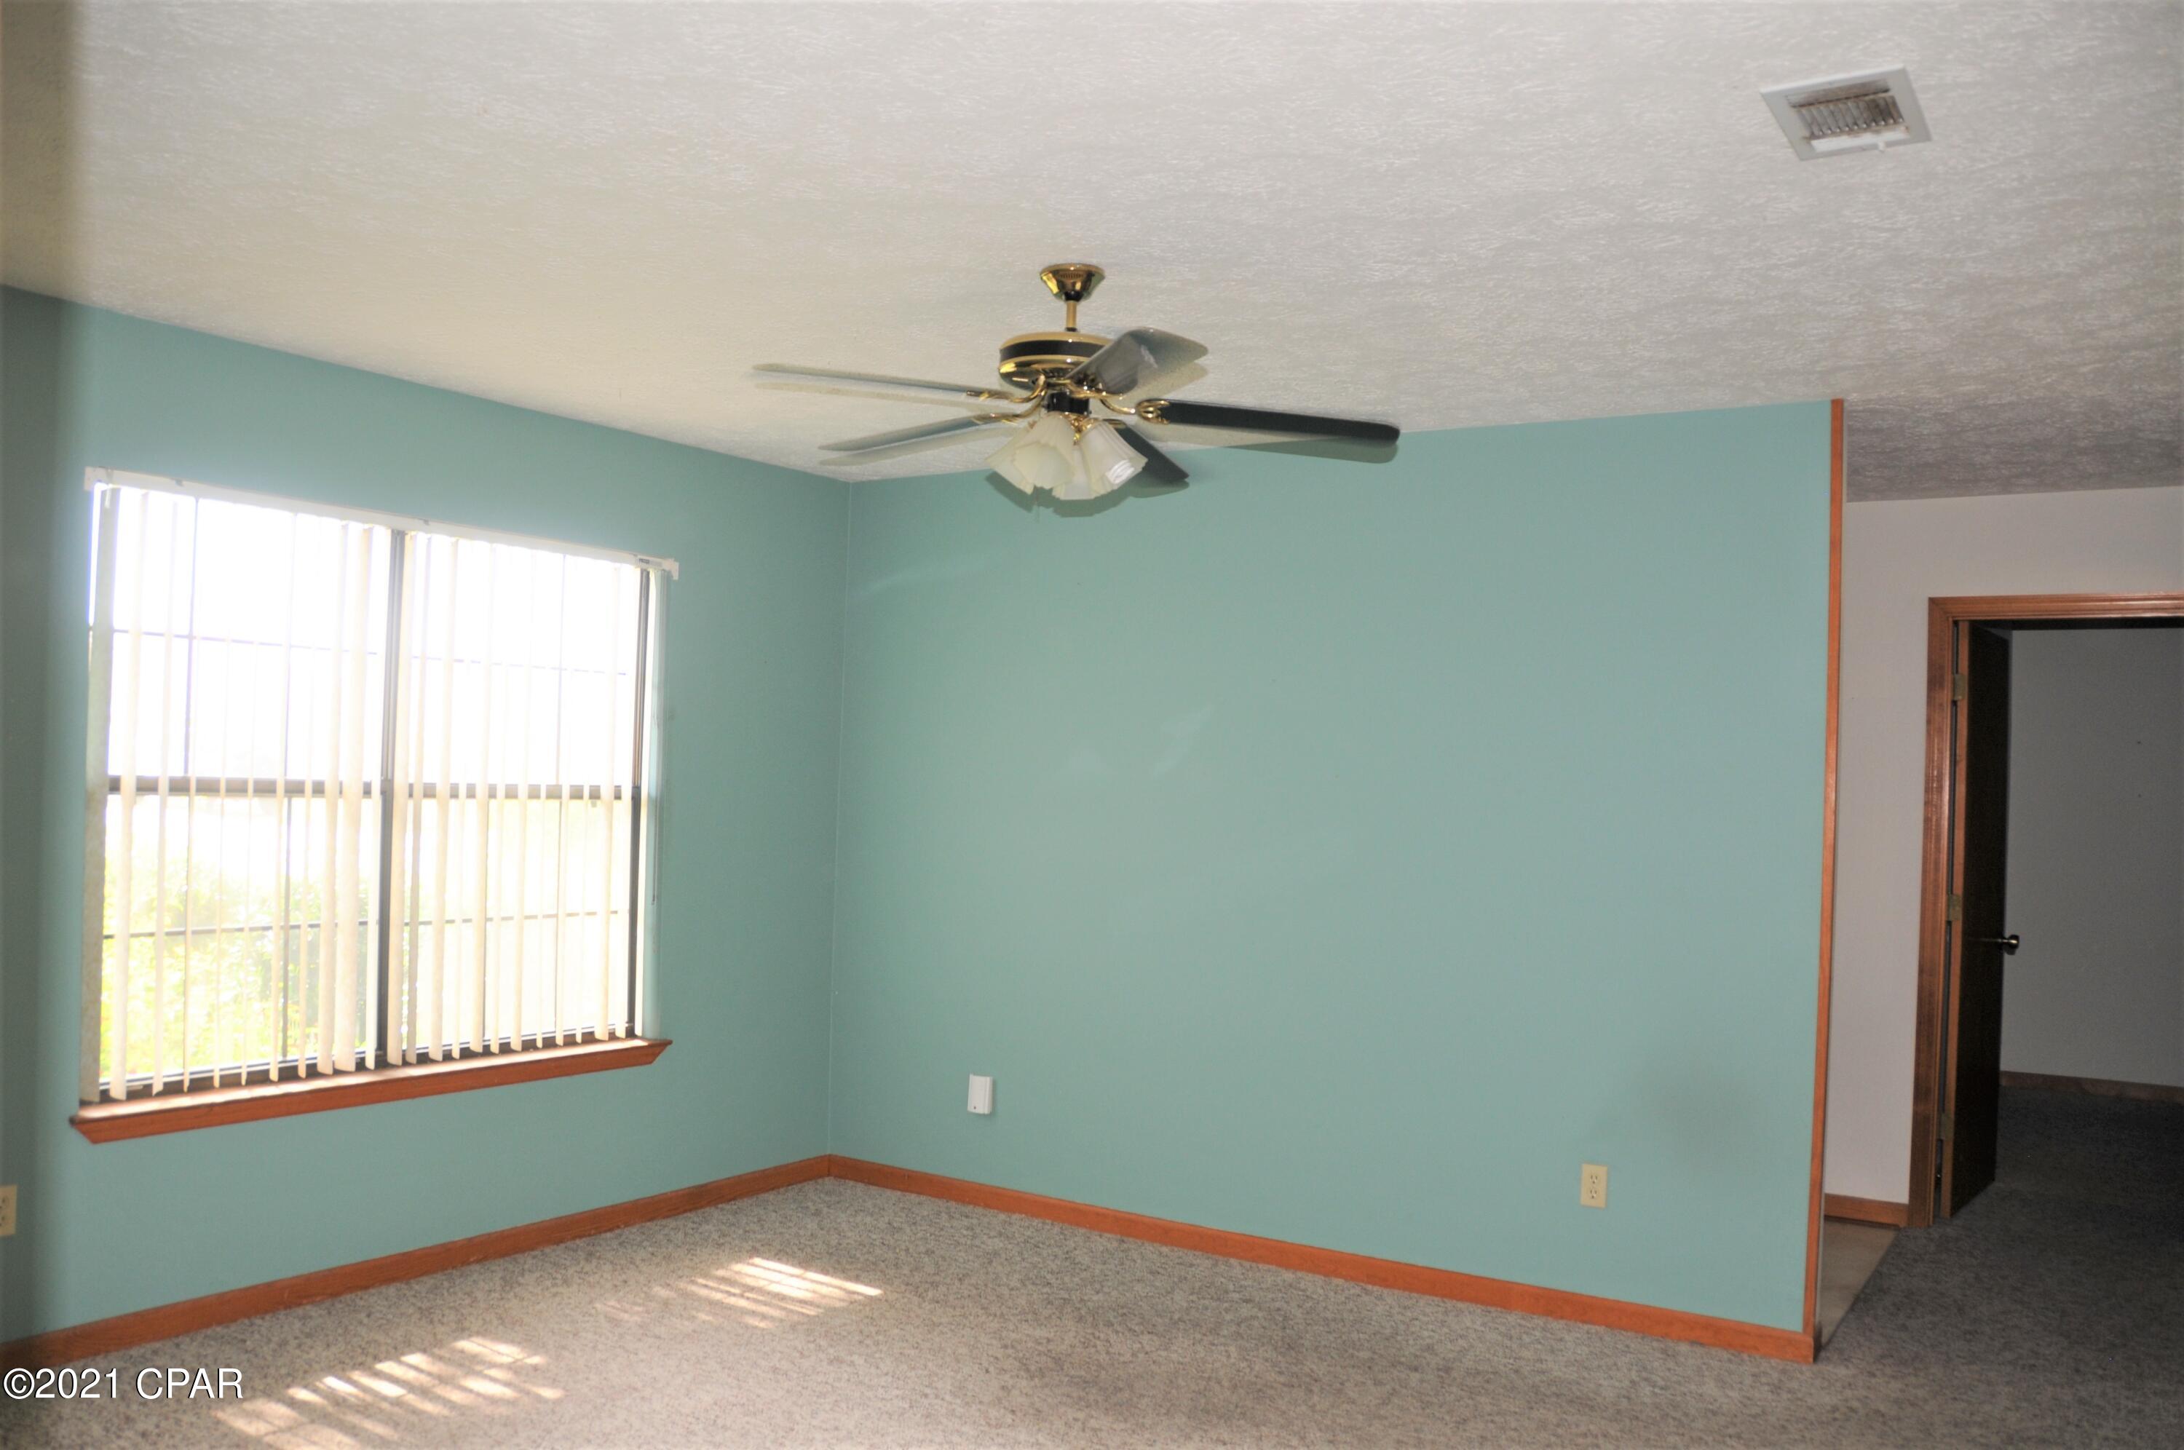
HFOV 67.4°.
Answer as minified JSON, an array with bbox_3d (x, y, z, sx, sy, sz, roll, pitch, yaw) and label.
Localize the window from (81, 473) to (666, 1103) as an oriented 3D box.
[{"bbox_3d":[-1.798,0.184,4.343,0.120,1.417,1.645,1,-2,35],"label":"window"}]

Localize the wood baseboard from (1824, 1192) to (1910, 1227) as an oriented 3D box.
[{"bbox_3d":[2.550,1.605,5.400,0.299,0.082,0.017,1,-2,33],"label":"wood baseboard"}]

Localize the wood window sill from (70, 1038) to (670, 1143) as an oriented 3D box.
[{"bbox_3d":[-1.801,0.944,4.314,0.135,0.081,1.662,1,-2,36],"label":"wood window sill"}]

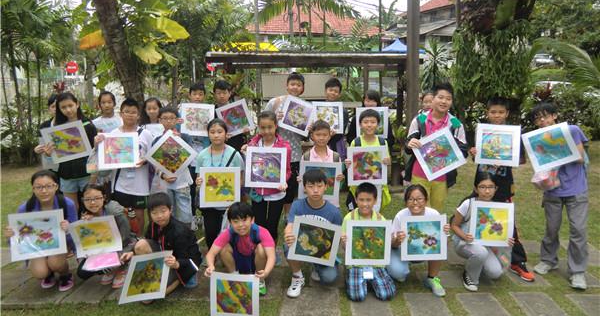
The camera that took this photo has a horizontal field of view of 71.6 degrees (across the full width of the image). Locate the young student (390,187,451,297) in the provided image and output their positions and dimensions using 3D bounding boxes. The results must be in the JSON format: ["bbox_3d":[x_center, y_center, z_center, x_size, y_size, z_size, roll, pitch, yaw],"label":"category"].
[{"bbox_3d":[0.948,0.620,3.300,0.450,0.840,0.550,0,10,6],"label":"young student"}]

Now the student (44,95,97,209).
[{"bbox_3d":[-1.965,0.189,3.698,0.450,1.524,0.360,-2,10,-11],"label":"student"}]

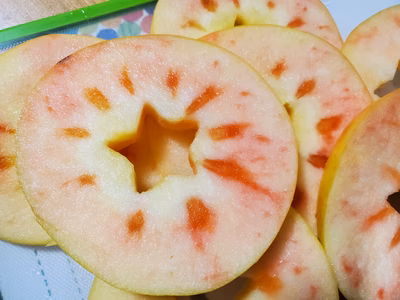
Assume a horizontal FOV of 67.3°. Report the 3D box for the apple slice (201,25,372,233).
[{"bbox_3d":[0.022,-0.005,0.109,0.082,0.010,0.082,0,78,1],"label":"apple slice"}]

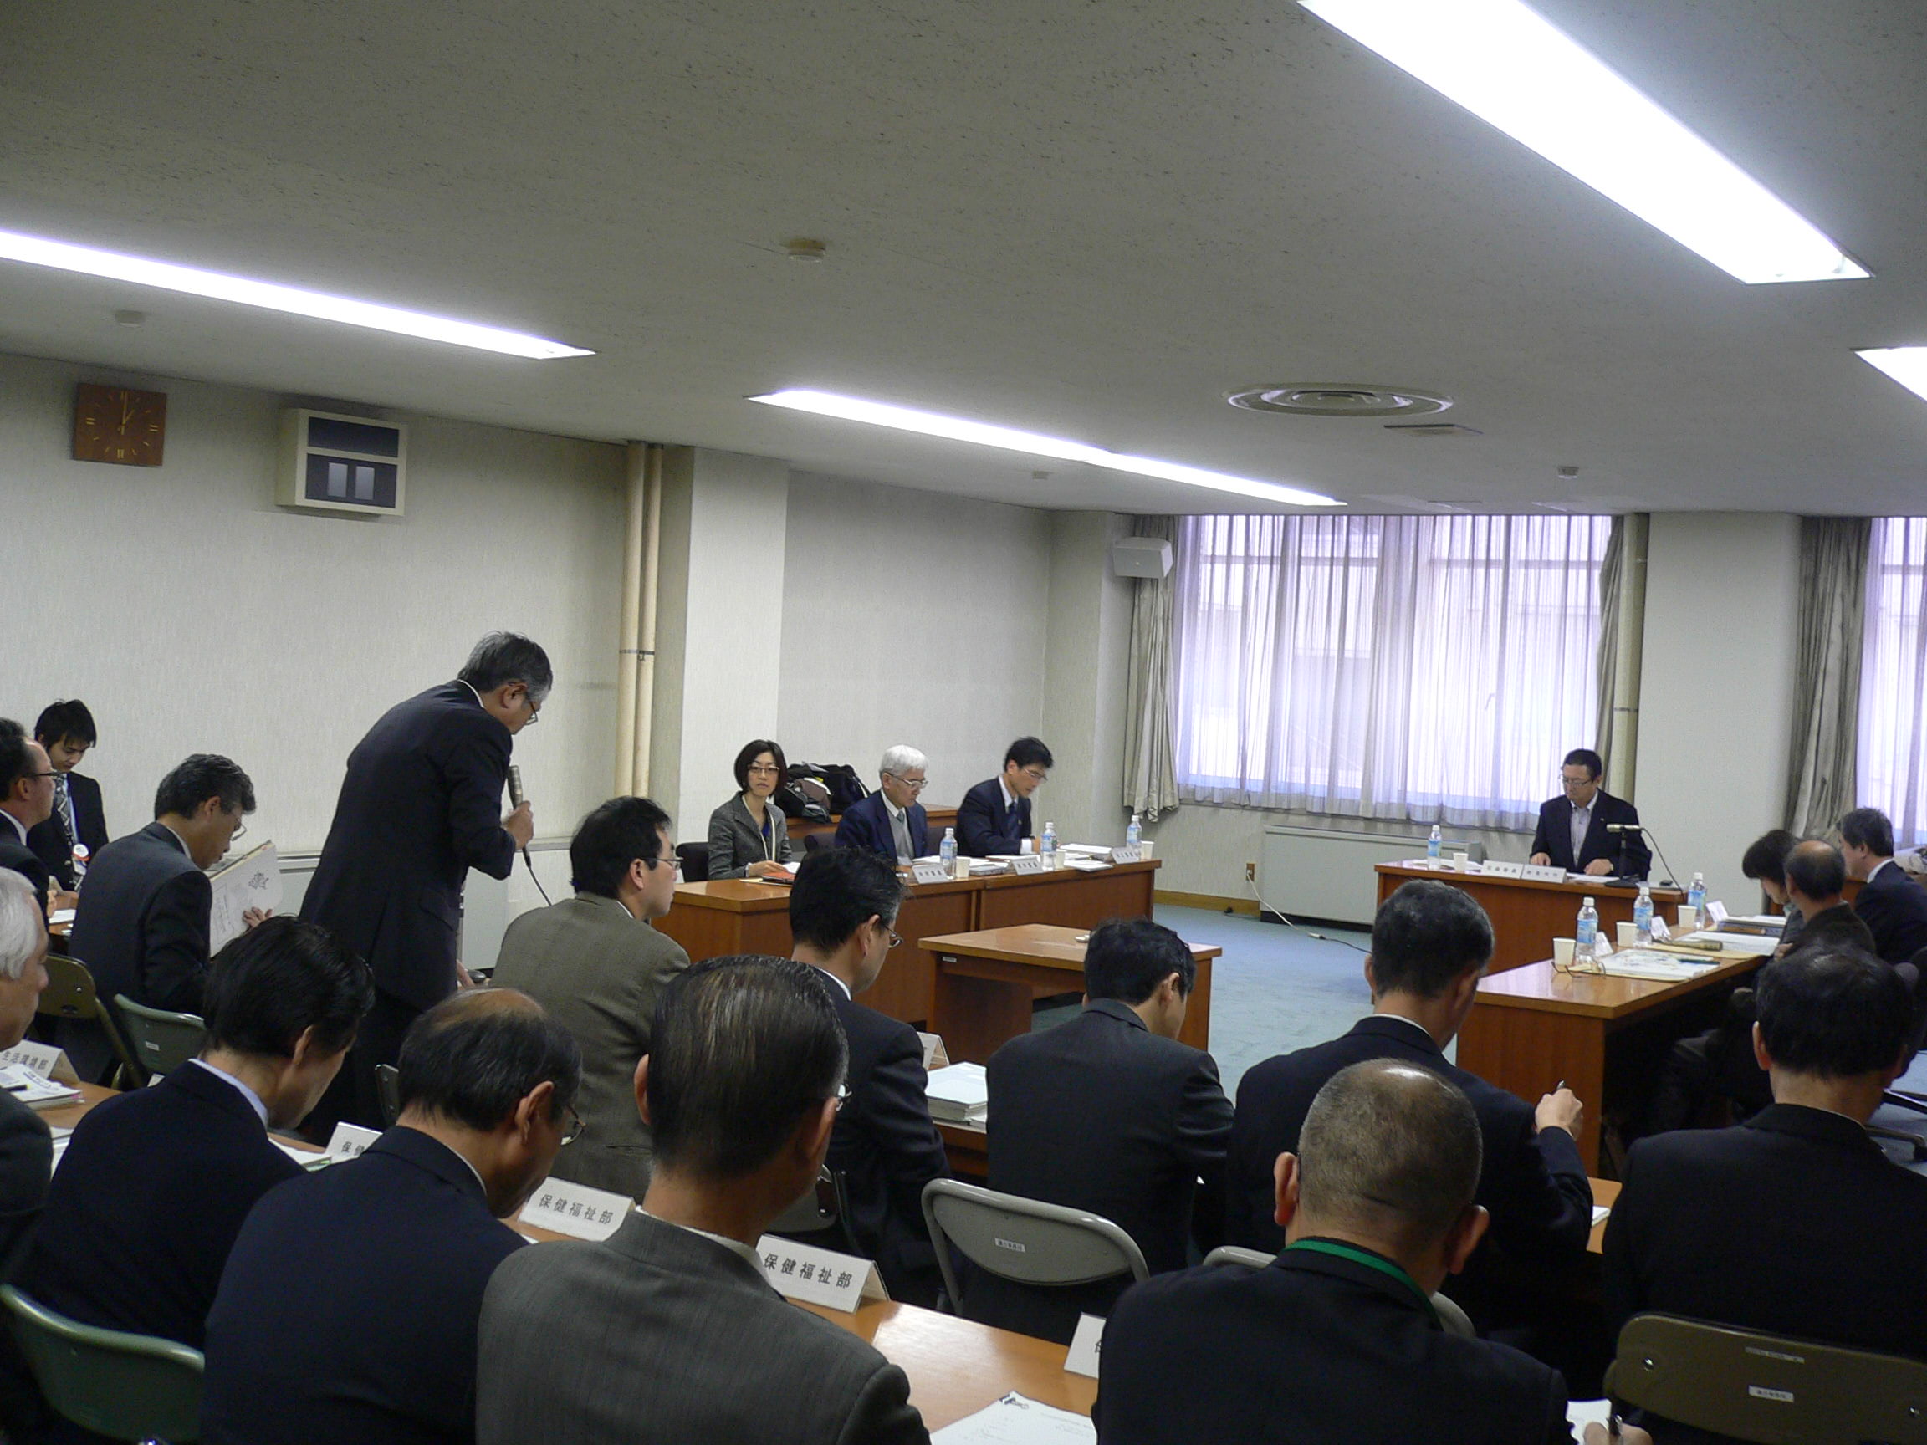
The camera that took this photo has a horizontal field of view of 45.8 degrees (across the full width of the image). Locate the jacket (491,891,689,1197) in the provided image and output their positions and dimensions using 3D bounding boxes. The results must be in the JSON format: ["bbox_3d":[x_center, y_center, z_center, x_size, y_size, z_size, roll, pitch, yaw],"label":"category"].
[{"bbox_3d":[-0.697,0.684,4.651,0.500,0.640,0.430,4,3,41],"label":"jacket"}]

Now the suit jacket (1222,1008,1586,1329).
[{"bbox_3d":[0.748,0.810,3.878,0.570,0.620,0.480,4,2,33],"label":"suit jacket"}]

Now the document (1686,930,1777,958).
[{"bbox_3d":[2.754,0.798,8.210,0.290,0.025,0.400,4,2,33],"label":"document"}]

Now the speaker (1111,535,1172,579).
[{"bbox_3d":[1.153,-1.061,14.690,0.340,0.210,0.200,4,22,23],"label":"speaker"}]

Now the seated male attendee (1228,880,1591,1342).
[{"bbox_3d":[0.718,0.920,3.548,0.530,1.310,0.760,4,2,37],"label":"seated male attendee"}]

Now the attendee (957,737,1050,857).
[{"bbox_3d":[0.306,0.703,11.211,0.740,1.263,0.500,4,2,30],"label":"attendee"}]

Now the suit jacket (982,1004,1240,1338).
[{"bbox_3d":[0.273,0.780,4.002,0.490,0.600,0.440,4,2,38],"label":"suit jacket"}]

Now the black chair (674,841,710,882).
[{"bbox_3d":[-0.873,0.907,9.596,0.580,0.780,0.560,4,2,33],"label":"black chair"}]

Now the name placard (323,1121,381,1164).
[{"bbox_3d":[-1.041,0.760,4.050,0.208,0.068,0.090,4,2,37],"label":"name placard"}]

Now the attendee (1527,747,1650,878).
[{"bbox_3d":[3.002,0.778,11.071,0.560,1.300,0.750,4,2,33],"label":"attendee"}]

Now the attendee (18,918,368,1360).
[{"bbox_3d":[-1.018,0.902,3.201,0.520,1.220,0.760,4,2,33],"label":"attendee"}]

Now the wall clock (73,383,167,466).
[{"bbox_3d":[-3.403,-1.194,9.185,0.050,0.300,0.415,4,2,33],"label":"wall clock"}]

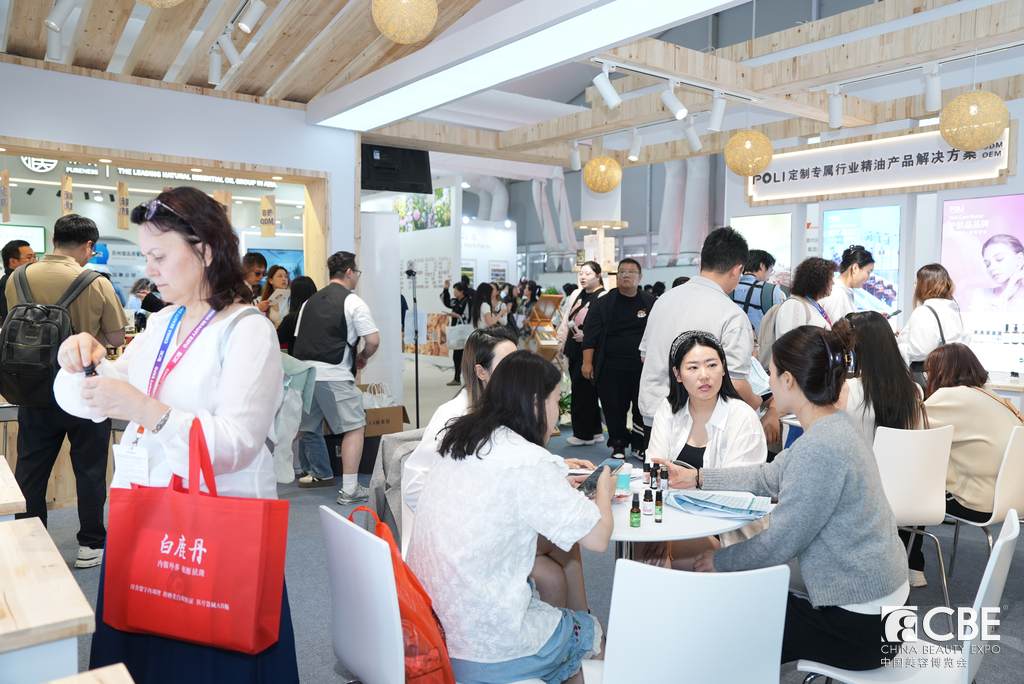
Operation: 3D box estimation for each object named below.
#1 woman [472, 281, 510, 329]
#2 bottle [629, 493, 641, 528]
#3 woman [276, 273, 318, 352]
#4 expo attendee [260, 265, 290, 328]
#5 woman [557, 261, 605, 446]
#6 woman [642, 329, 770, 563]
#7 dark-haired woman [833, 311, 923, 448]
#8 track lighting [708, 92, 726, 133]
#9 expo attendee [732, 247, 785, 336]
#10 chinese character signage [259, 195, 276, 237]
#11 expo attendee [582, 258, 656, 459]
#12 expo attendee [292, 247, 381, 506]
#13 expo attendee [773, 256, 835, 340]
[{"bbox_3d":[-0.339,-0.050,11.052,0.360,1.580,0.480,-1,4,-15],"label":"woman"},{"bbox_3d":[0.340,0.467,2.130,0.030,0.098,0.030,1,4,9],"label":"bottle"},{"bbox_3d":[-1.620,0.292,5.902,0.450,1.570,0.340,-2,4,-32],"label":"woman"},{"bbox_3d":[-2.166,0.116,7.005,0.360,1.630,0.460,3,5,38],"label":"expo attendee"},{"bbox_3d":[0.654,0.124,6.925,0.380,1.650,0.460,-3,5,-38],"label":"woman"},{"bbox_3d":[0.688,0.595,2.798,0.480,1.265,0.680,2,4,18],"label":"woman"},{"bbox_3d":[1.693,0.509,3.726,0.480,1.320,0.720,-1,4,-22],"label":"dark-haired woman"},{"bbox_3d":[1.257,-1.410,4.700,0.085,0.240,0.115,-1,4,-18],"label":"track lighting"},{"bbox_3d":[1.595,0.269,5.058,0.380,1.750,0.520,-4,5,-45],"label":"expo attendee"},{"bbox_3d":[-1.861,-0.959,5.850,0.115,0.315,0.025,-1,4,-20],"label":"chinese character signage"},{"bbox_3d":[0.961,0.125,6.680,0.660,1.710,0.420,1,4,10],"label":"expo attendee"},{"bbox_3d":[-1.250,0.236,5.457,0.550,1.740,0.430,3,5,33],"label":"expo attendee"},{"bbox_3d":[1.650,0.333,4.350,0.430,1.610,0.470,0,4,-7],"label":"expo attendee"}]

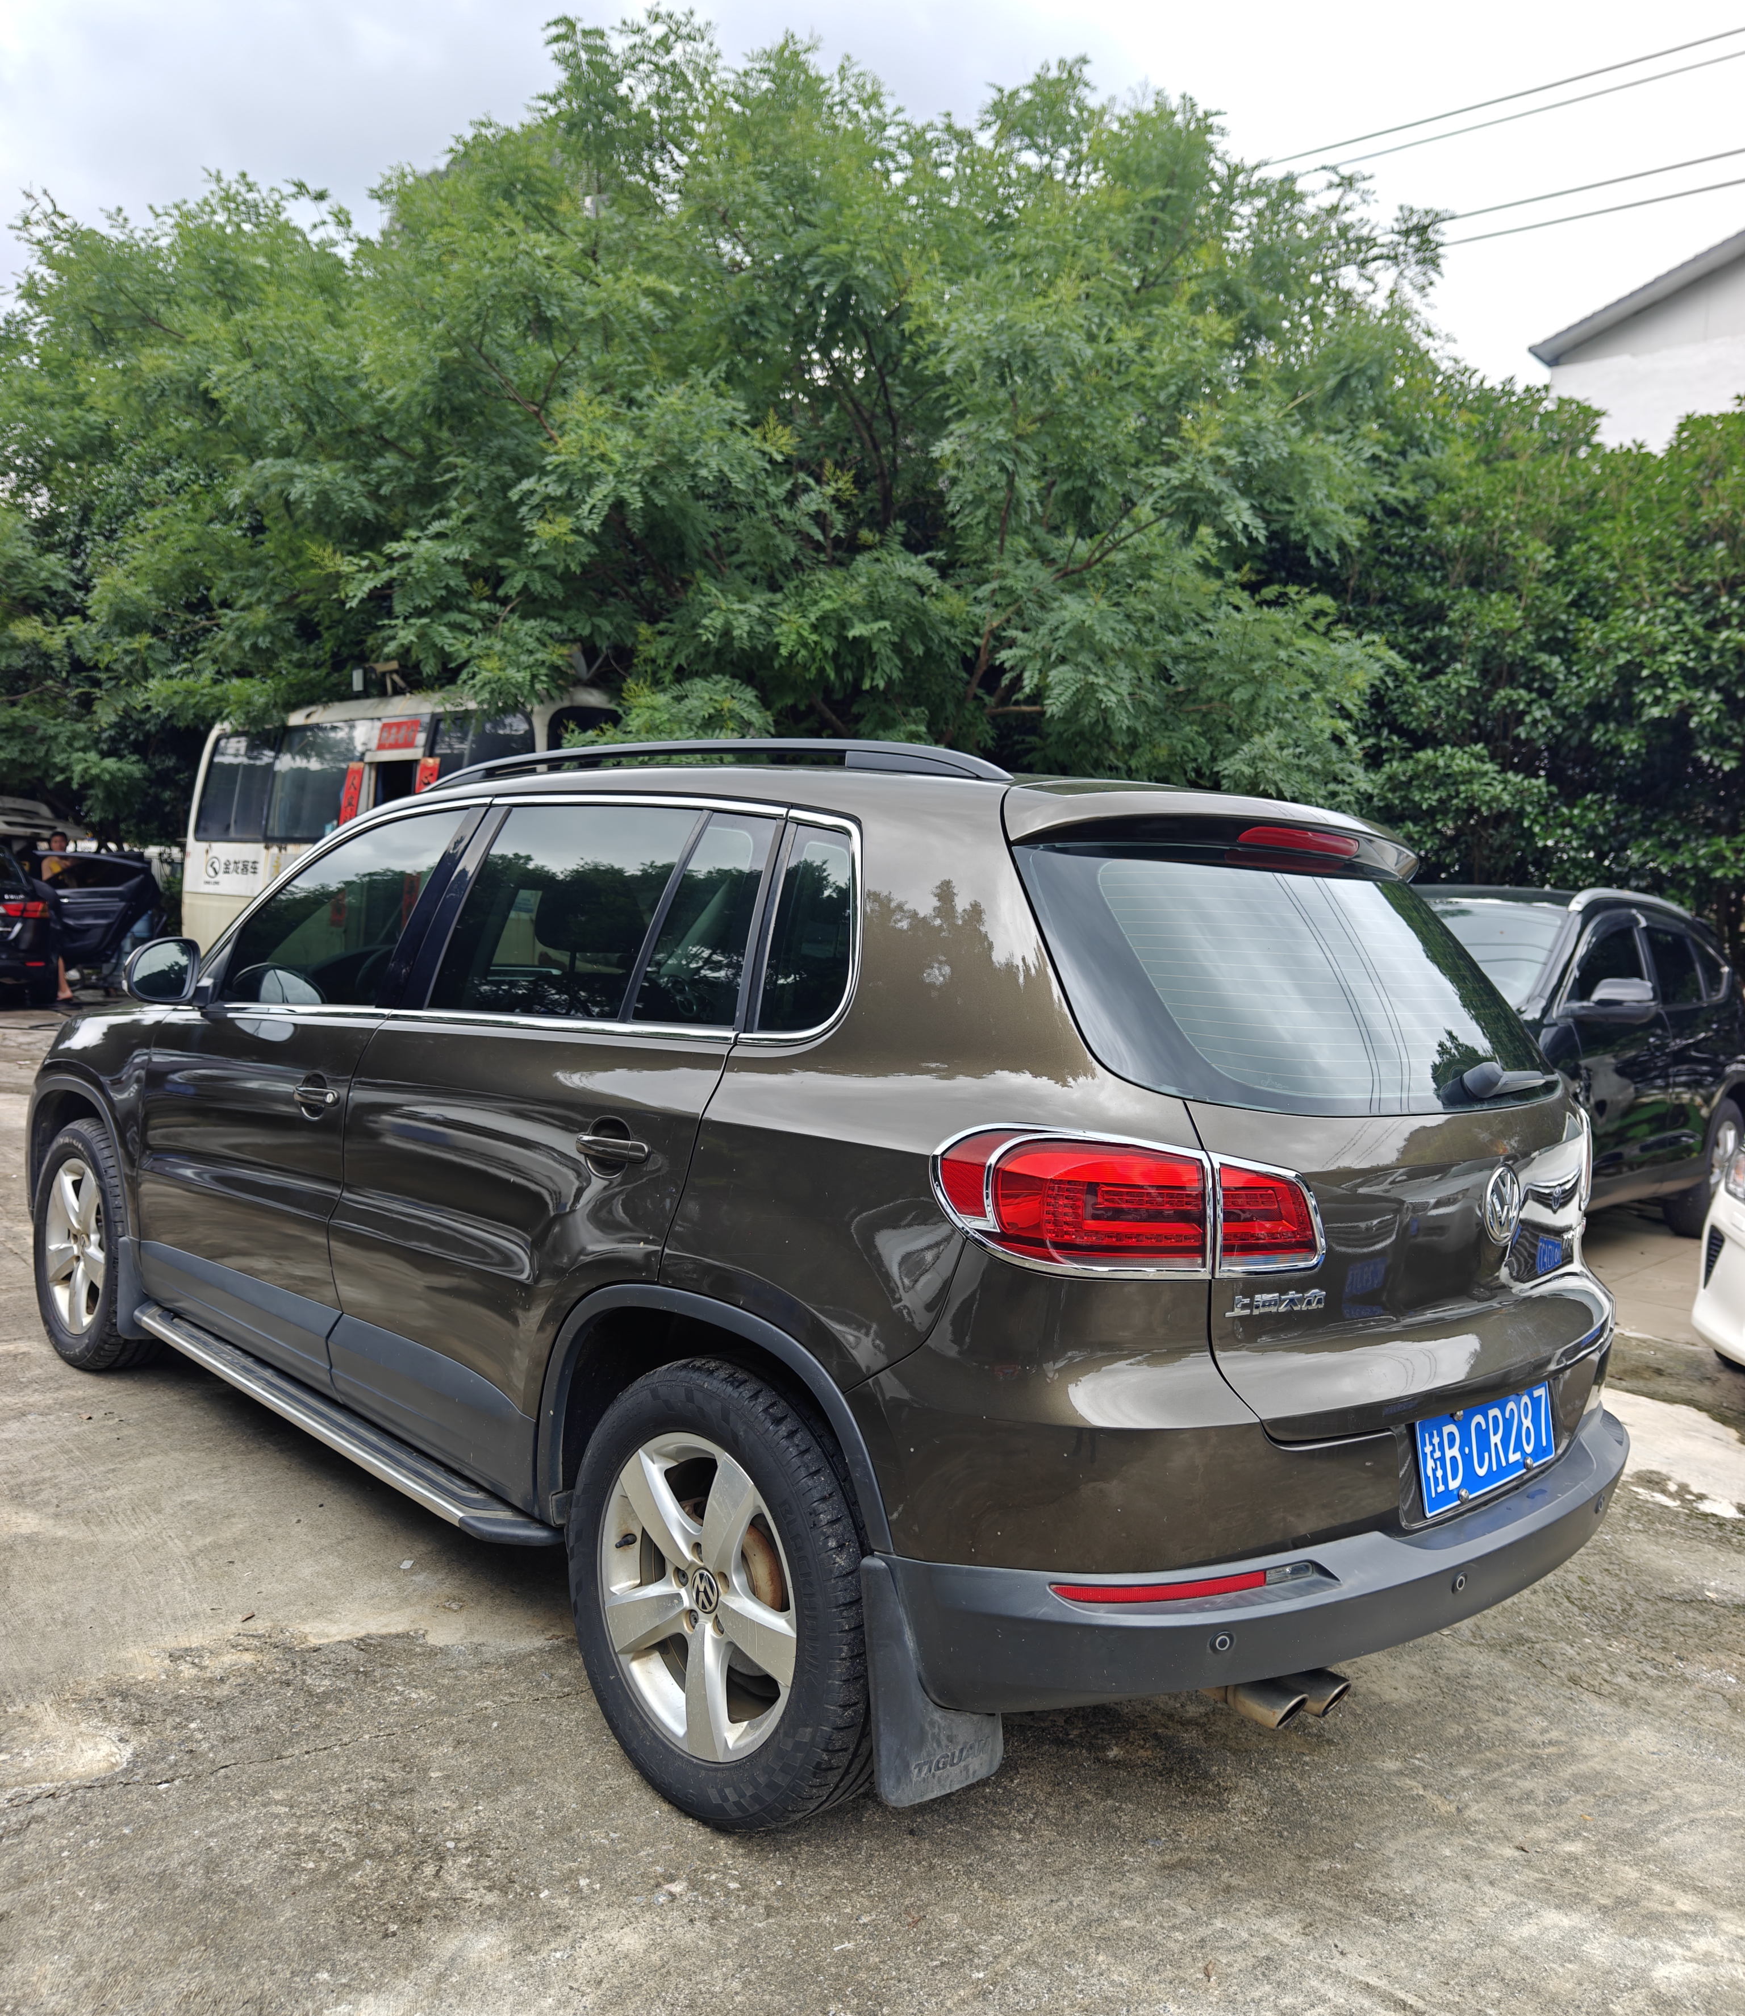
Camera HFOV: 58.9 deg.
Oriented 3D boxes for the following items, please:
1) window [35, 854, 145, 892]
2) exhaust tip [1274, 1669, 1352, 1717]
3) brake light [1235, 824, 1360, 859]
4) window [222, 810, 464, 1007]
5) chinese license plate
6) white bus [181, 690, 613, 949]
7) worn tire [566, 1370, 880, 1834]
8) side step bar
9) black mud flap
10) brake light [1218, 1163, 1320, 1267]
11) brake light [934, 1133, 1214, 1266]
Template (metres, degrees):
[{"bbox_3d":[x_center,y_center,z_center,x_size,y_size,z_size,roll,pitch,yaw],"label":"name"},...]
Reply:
[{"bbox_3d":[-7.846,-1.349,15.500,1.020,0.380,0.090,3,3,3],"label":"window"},{"bbox_3d":[0.572,0.900,2.067,0.062,0.061,0.130,0,4,-45],"label":"exhaust tip"},{"bbox_3d":[0.694,-0.273,2.507,0.360,0.037,0.035,0,4,-45],"label":"brake light"},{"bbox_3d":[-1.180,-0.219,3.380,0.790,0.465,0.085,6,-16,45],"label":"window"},{"bbox_3d":[0.915,0.634,2.287,0.440,0.140,0.015,0,-6,-44],"label":"chinese license plate"},{"bbox_3d":[-2.723,-0.800,11.157,5.750,2.700,2.050,6,4,43],"label":"white bus"},{"bbox_3d":[-0.177,0.842,2.281,0.235,0.690,0.690,0,4,-44],"label":"worn tire"},{"bbox_3d":[-1.118,0.800,3.110,0.170,0.075,1.690,0,4,-44],"label":"side step bar"},{"bbox_3d":[0.095,0.857,2.043,0.255,0.340,0.060,0,4,-45],"label":"black mud flap"},{"bbox_3d":[0.503,0.257,1.975,0.178,0.133,0.050,1,4,-34],"label":"brake light"},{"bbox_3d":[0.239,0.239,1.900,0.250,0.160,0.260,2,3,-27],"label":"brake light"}]

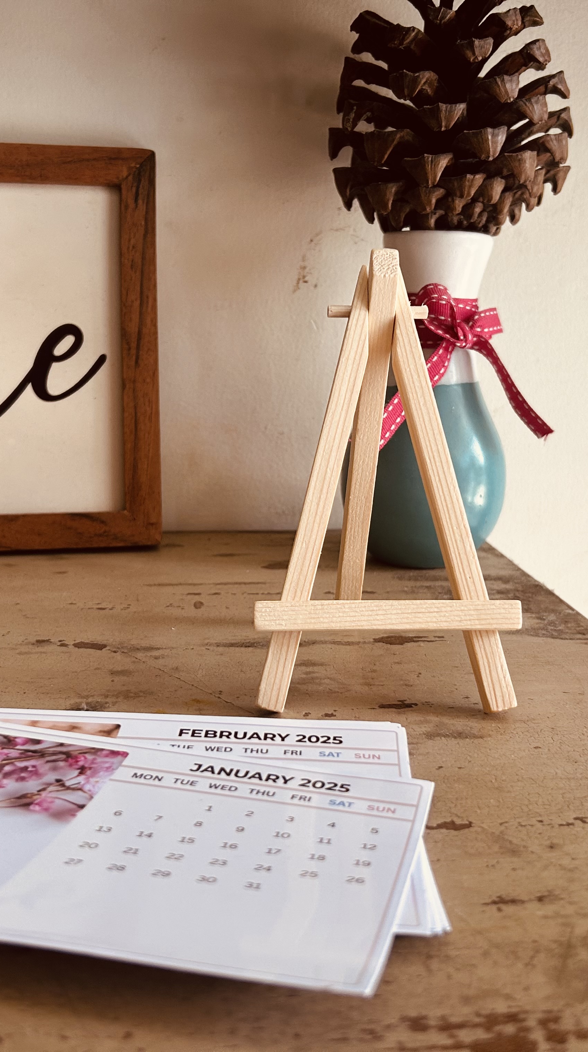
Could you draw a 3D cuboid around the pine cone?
[{"bbox_3d":[0.064,-0.176,0.430,0.101,0.116,0.101,1,12,0],"label":"pine cone"}]

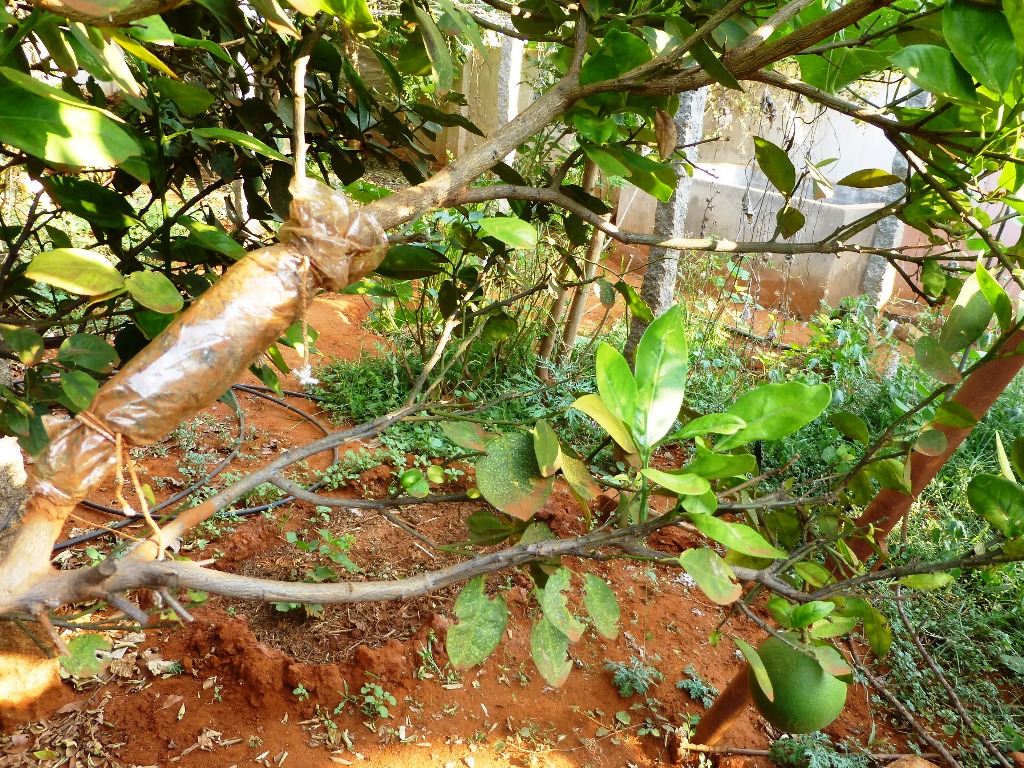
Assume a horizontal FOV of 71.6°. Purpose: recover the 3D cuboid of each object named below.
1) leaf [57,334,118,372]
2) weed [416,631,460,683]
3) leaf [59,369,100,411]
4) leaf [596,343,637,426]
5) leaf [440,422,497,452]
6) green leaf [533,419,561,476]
[{"bbox_3d":[-0.578,-0.037,0.968,0.084,0.020,0.055,3,53,3],"label":"leaf"},{"bbox_3d":[-0.158,0.588,1.530,0.088,0.075,0.075,5,17,0],"label":"weed"},{"bbox_3d":[-0.536,0.008,0.880,0.040,0.055,0.016,-32,6,-18],"label":"leaf"},{"bbox_3d":[0.122,0.002,0.805,0.042,0.110,0.018,-14,-17,-18],"label":"leaf"},{"bbox_3d":[-0.047,0.056,0.760,0.068,0.012,0.037,9,37,-18],"label":"leaf"},{"bbox_3d":[0.034,0.064,0.700,0.025,0.059,0.014,-7,9,-1],"label":"green leaf"}]

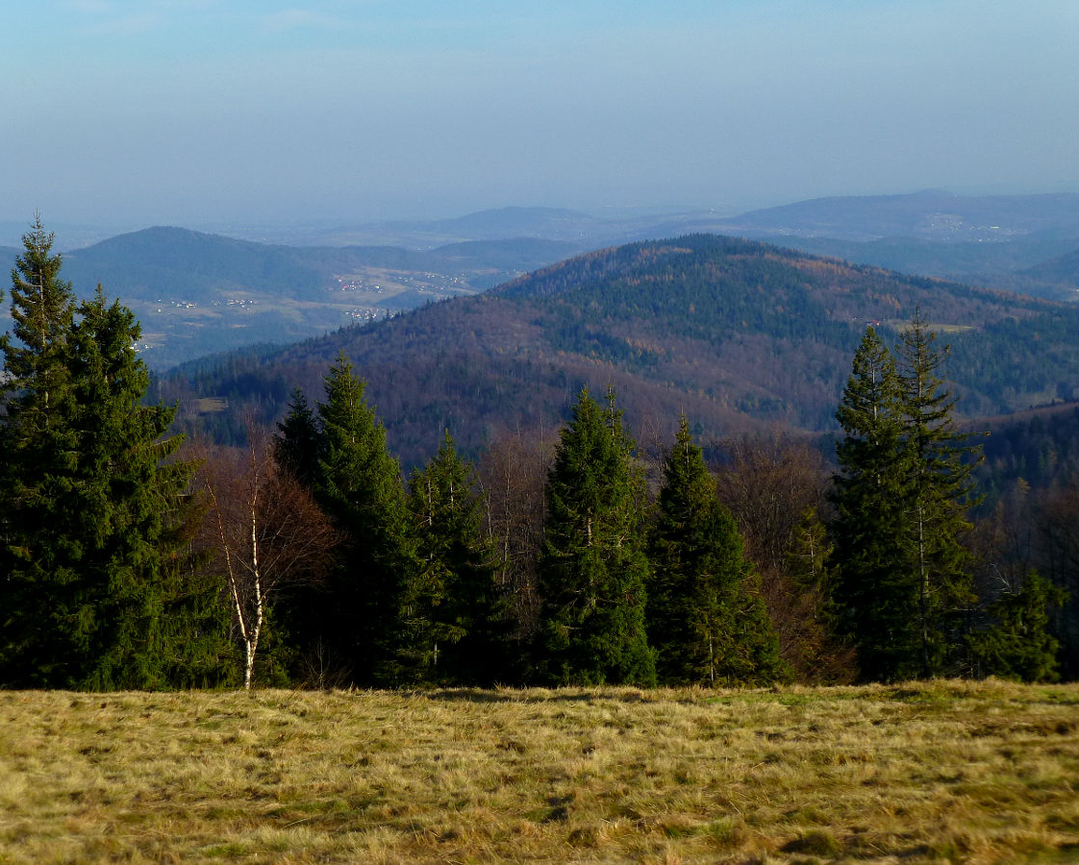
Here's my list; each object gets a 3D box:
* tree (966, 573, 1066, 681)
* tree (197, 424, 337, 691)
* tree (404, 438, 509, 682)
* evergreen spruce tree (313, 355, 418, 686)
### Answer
[{"bbox_3d":[13.551,5.554,90.827,2.730,3.220,2.700,0,4,0],"label":"tree"},{"bbox_3d":[-7.516,3.501,87.609,3.900,7.080,3.700,0,4,0],"label":"tree"},{"bbox_3d":[-2.333,3.673,91.897,3.040,7.320,3.100,0,4,0],"label":"tree"},{"bbox_3d":[-5.035,2.580,92.828,3.070,9.710,3.200,0,4,0],"label":"evergreen spruce tree"}]

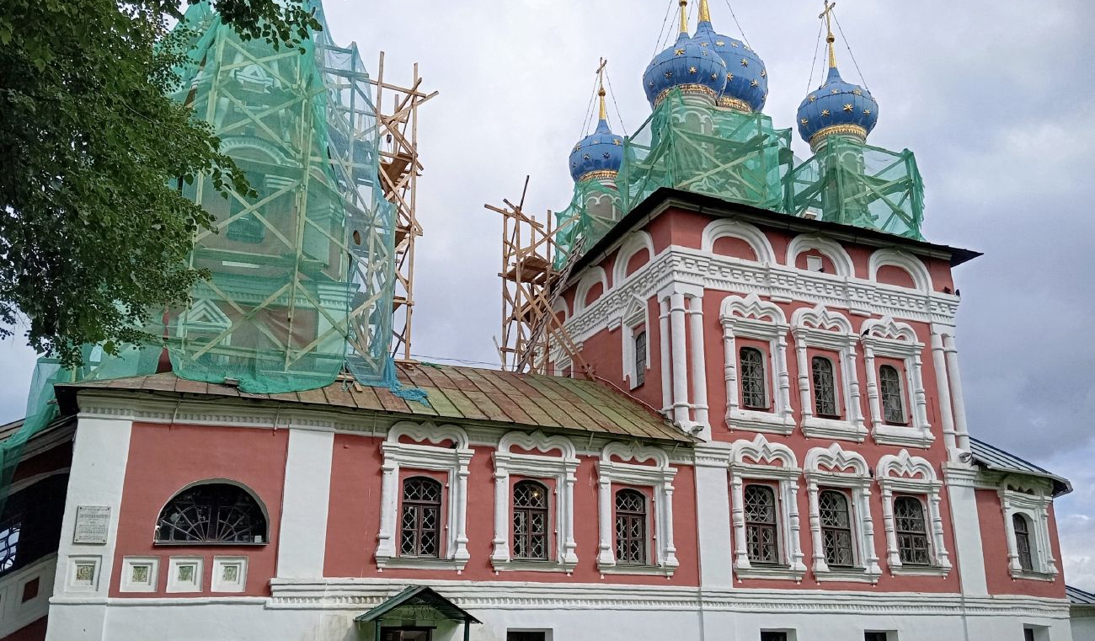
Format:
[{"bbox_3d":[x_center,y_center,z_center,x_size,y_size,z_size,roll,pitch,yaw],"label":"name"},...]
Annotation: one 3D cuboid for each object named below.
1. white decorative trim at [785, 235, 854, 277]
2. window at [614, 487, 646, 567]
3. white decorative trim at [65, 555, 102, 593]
[{"bbox_3d":[8.264,-2.015,27.119,2.470,1.180,0.330,7,-19,-20],"label":"white decorative trim"},{"bbox_3d":[2.157,5.220,22.557,0.909,1.889,0.253,8,-20,-22],"label":"window"},{"bbox_3d":[-8.490,4.635,16.225,0.540,0.628,0.150,6,-19,-17],"label":"white decorative trim"}]

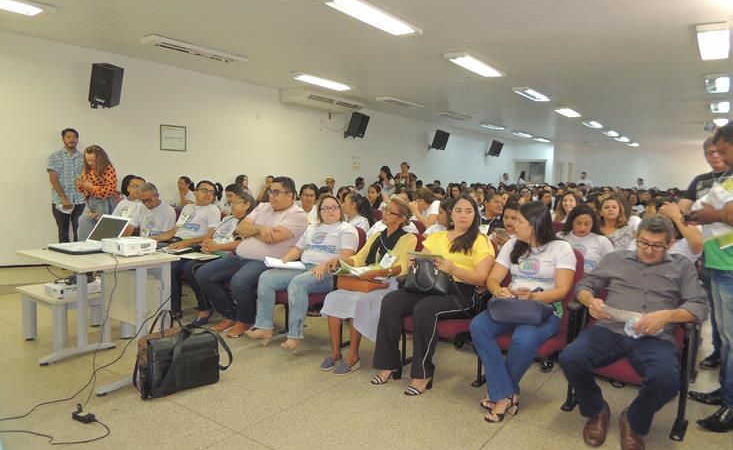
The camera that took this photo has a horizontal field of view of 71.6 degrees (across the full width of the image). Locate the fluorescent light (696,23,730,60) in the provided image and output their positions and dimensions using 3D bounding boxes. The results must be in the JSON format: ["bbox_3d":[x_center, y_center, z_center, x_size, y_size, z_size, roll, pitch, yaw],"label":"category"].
[{"bbox_3d":[3.522,-1.853,5.143,0.240,0.065,1.320,5,7,35],"label":"fluorescent light"}]

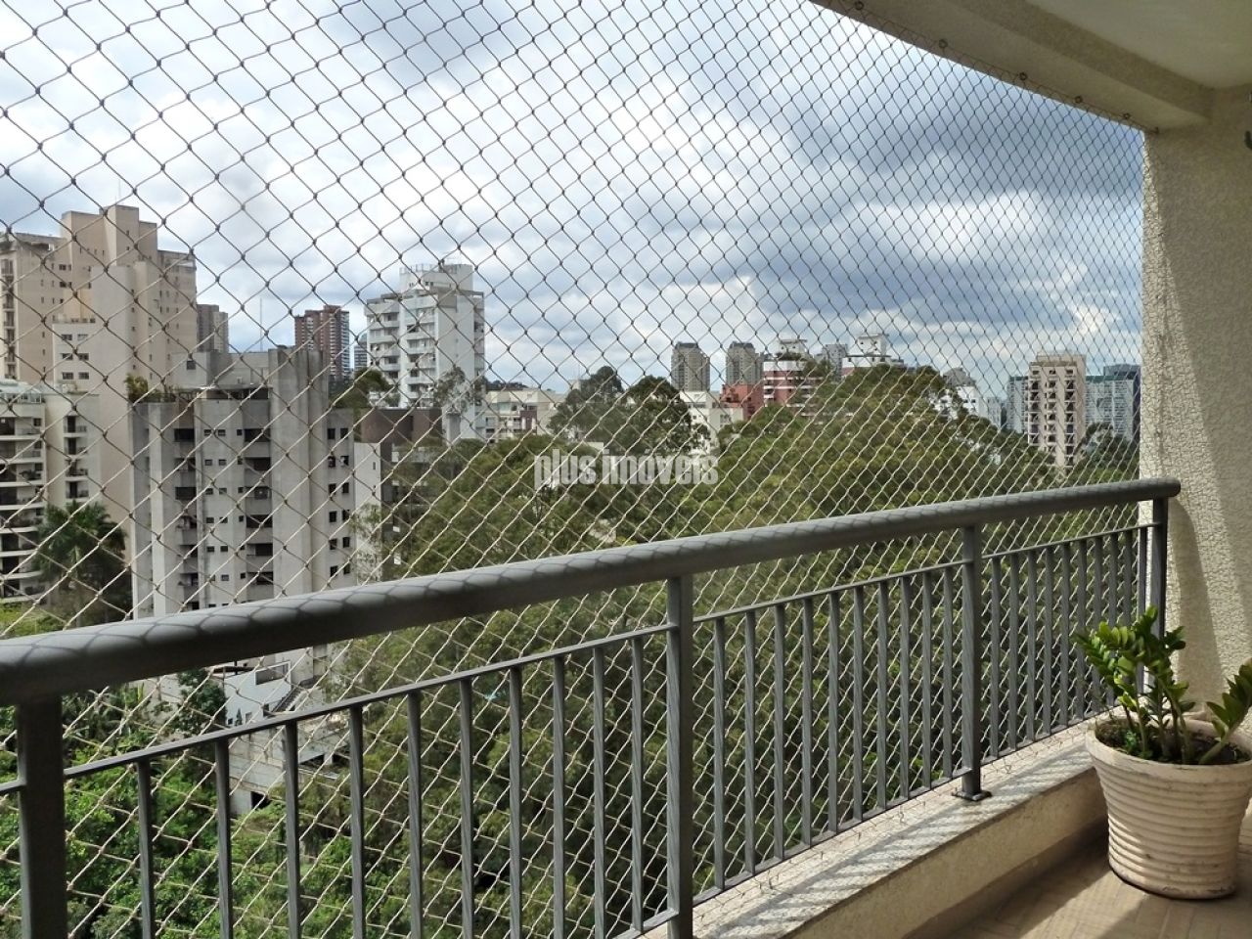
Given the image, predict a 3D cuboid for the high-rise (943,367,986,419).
[{"bbox_3d":[102.780,-16.950,297.000,11.500,26.000,12.000,1,2,27],"label":"high-rise"}]

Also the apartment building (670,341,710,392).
[{"bbox_3d":[57.730,-74.090,880.000,34.000,78.000,30.000,0,2,4],"label":"apartment building"}]

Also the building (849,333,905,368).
[{"bbox_3d":[80.520,-26.480,317.120,17.000,34.210,17.000,1,3,25],"label":"building"}]

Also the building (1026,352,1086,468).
[{"bbox_3d":[117.530,-12.940,267.000,13.300,36.000,15.000,1,2,32],"label":"building"}]

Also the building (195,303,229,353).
[{"bbox_3d":[-344.820,-105.540,811.010,28.000,62.240,24.000,-1,3,-14],"label":"building"}]

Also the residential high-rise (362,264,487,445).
[{"bbox_3d":[-41.710,-23.120,204.150,23.500,39.100,13.000,2,4,42],"label":"residential high-rise"}]

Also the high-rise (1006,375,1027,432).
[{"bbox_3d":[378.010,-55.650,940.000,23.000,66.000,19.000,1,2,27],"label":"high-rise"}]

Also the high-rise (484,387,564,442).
[{"bbox_3d":[-28.130,-13.520,274.000,17.000,17.000,16.000,0,2,19],"label":"high-rise"}]

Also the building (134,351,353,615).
[{"bbox_3d":[-40.350,4.110,104.500,20.800,32.500,17.000,-1,2,-20],"label":"building"}]

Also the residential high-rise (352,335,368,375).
[{"bbox_3d":[-237.430,-103.210,896.200,24.000,42.010,22.000,0,3,-6],"label":"residential high-rise"}]

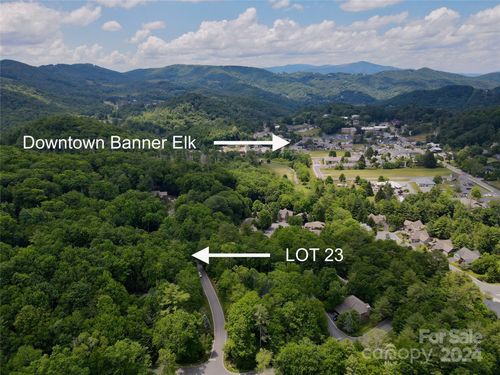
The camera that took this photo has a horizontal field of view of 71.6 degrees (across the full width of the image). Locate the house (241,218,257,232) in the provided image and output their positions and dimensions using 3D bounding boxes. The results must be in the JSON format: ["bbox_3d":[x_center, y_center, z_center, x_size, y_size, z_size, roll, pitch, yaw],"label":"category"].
[{"bbox_3d":[-1.410,32.960,306.970,13.500,7.500,12.000,-8,19,-24],"label":"house"}]

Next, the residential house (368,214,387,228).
[{"bbox_3d":[115.780,30.500,314.740,15.000,7.500,11.500,7,19,21],"label":"residential house"}]

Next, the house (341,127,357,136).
[{"bbox_3d":[242.140,-135.870,853.150,35.000,13.000,17.000,0,18,0],"label":"house"}]

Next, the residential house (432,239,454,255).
[{"bbox_3d":[150.560,45.120,269.790,13.500,6.800,12.000,13,22,36],"label":"residential house"}]

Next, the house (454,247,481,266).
[{"bbox_3d":[159.560,49.570,254.620,14.500,7.500,14.000,-11,21,-30],"label":"house"}]

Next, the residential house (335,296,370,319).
[{"bbox_3d":[57.060,65.000,193.260,16.000,7.200,14.000,-14,22,-38],"label":"residential house"}]

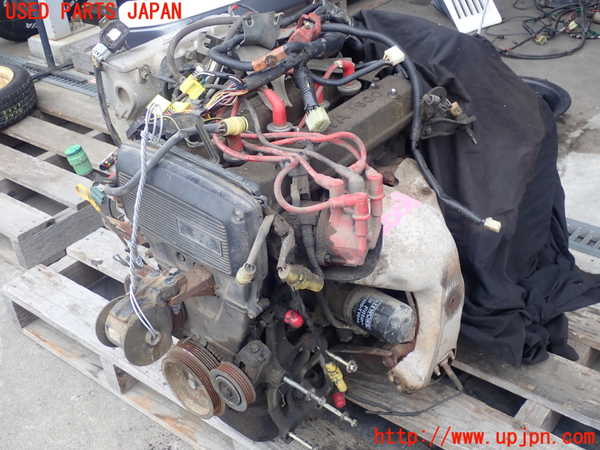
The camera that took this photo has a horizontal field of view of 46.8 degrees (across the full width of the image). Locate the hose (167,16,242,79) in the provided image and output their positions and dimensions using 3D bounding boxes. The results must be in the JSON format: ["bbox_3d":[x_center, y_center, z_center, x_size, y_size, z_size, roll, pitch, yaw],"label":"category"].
[{"bbox_3d":[-0.171,-0.320,1.256,0.071,0.094,0.132,24,44,30],"label":"hose"}]

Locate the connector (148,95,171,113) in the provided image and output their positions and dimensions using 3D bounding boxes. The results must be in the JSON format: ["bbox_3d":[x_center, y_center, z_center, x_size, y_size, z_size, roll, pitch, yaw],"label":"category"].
[{"bbox_3d":[-0.227,-0.196,1.120,0.028,0.018,0.028,-38,55,-24],"label":"connector"}]

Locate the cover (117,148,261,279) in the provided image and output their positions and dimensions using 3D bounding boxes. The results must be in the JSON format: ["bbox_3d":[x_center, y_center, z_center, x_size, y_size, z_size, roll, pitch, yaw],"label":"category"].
[{"bbox_3d":[-0.153,-0.023,0.992,0.250,0.128,0.052,24,44,30],"label":"cover"}]

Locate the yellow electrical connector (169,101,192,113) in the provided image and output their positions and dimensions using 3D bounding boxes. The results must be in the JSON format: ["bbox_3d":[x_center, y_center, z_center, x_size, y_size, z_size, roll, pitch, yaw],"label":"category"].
[{"bbox_3d":[-0.193,-0.191,1.120,0.036,0.018,0.024,-10,42,-11],"label":"yellow electrical connector"}]

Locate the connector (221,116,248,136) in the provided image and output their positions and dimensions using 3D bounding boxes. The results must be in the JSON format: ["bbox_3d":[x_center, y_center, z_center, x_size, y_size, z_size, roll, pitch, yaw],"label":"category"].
[{"bbox_3d":[-0.098,-0.148,1.040,0.040,0.028,0.028,-11,35,-16],"label":"connector"}]

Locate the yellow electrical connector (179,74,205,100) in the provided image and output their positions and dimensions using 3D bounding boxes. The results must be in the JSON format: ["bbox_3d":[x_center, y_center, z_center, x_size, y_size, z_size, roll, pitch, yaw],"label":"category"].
[{"bbox_3d":[-0.178,-0.226,1.140,0.034,0.020,0.030,32,60,30],"label":"yellow electrical connector"}]

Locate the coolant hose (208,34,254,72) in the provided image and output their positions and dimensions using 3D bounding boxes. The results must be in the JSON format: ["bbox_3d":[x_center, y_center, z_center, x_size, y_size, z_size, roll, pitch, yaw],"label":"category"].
[{"bbox_3d":[-0.111,-0.295,1.172,0.089,0.056,0.044,24,44,30],"label":"coolant hose"}]

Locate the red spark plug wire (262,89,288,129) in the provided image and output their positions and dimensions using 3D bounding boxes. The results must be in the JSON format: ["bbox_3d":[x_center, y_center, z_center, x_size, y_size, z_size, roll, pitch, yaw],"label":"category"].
[{"bbox_3d":[-0.043,-0.183,1.090,0.048,0.062,0.023,24,44,30],"label":"red spark plug wire"}]

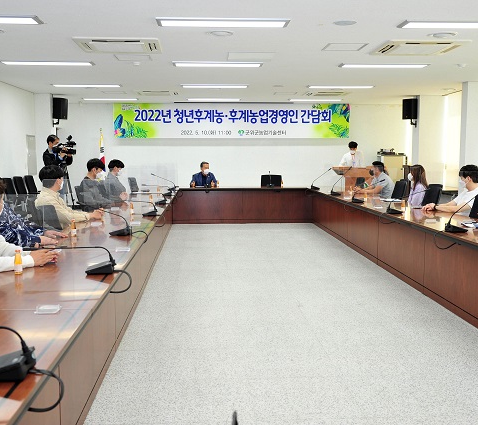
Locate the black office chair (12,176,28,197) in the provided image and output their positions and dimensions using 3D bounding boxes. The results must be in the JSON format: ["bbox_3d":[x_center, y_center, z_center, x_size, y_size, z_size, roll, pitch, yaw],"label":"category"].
[{"bbox_3d":[-3.611,-0.073,10.552,0.620,1.020,0.580,0,6,-3],"label":"black office chair"}]

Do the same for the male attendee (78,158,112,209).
[{"bbox_3d":[-1.825,0.006,7.743,0.660,1.340,0.520,0,5,-3],"label":"male attendee"}]

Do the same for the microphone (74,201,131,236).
[{"bbox_3d":[-1.160,0.047,5.169,0.500,0.300,0.130,0,5,-3],"label":"microphone"}]

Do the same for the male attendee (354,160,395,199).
[{"bbox_3d":[2.439,-0.272,10.930,0.730,1.300,0.520,0,5,-3],"label":"male attendee"}]

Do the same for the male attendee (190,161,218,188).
[{"bbox_3d":[-0.772,-0.481,13.394,0.580,1.280,0.800,-1,6,-6],"label":"male attendee"}]

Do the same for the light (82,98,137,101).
[{"bbox_3d":[-2.990,-2.621,13.963,1.280,0.070,0.260,0,6,-3],"label":"light"}]

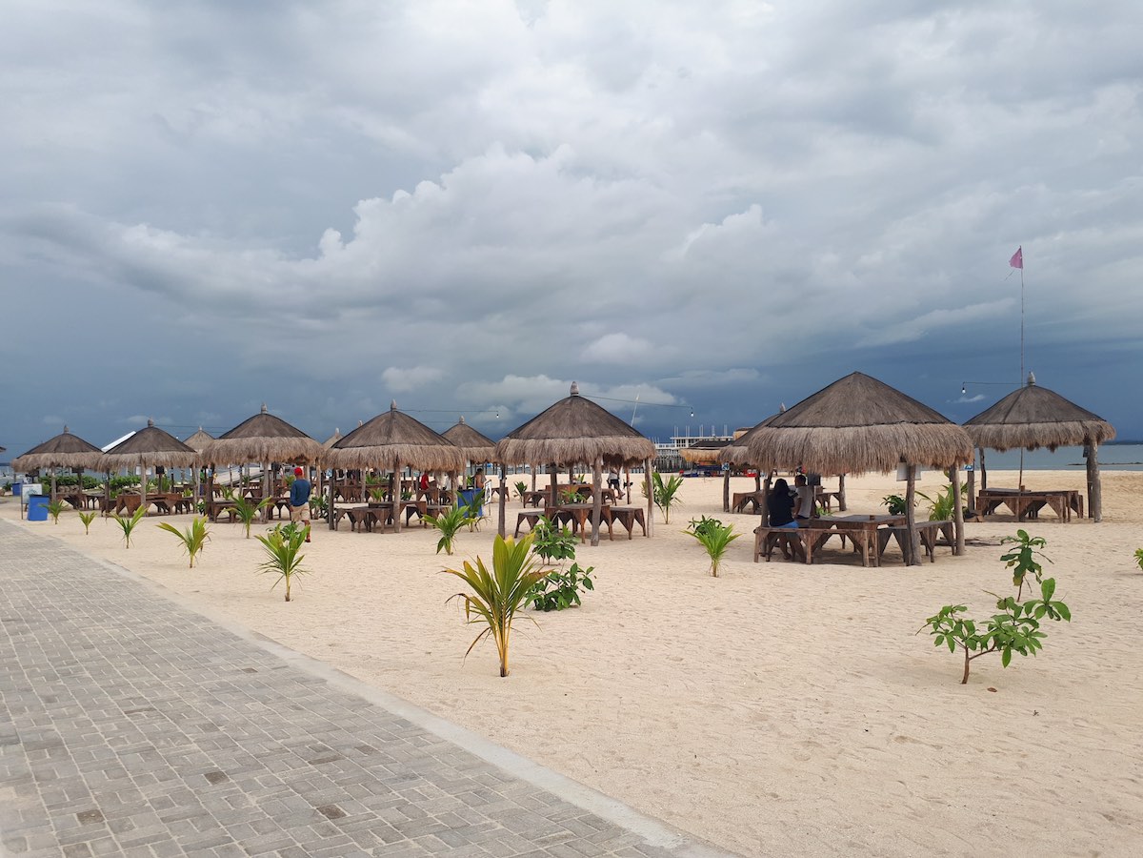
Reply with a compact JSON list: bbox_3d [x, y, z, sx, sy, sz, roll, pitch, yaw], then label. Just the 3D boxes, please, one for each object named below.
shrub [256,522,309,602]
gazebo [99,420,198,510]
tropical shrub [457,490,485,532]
[{"bbox_3d":[-3.652,1.685,11.285,0.680,0.980,0.660,-1,-2,-18],"label":"shrub"},{"bbox_3d":[-14.798,1.325,31.311,3.200,3.270,3.200,-2,-2,40],"label":"gazebo"},{"bbox_3d":[-2.322,1.906,20.634,0.678,0.969,0.645,-1,-2,-7],"label":"tropical shrub"}]

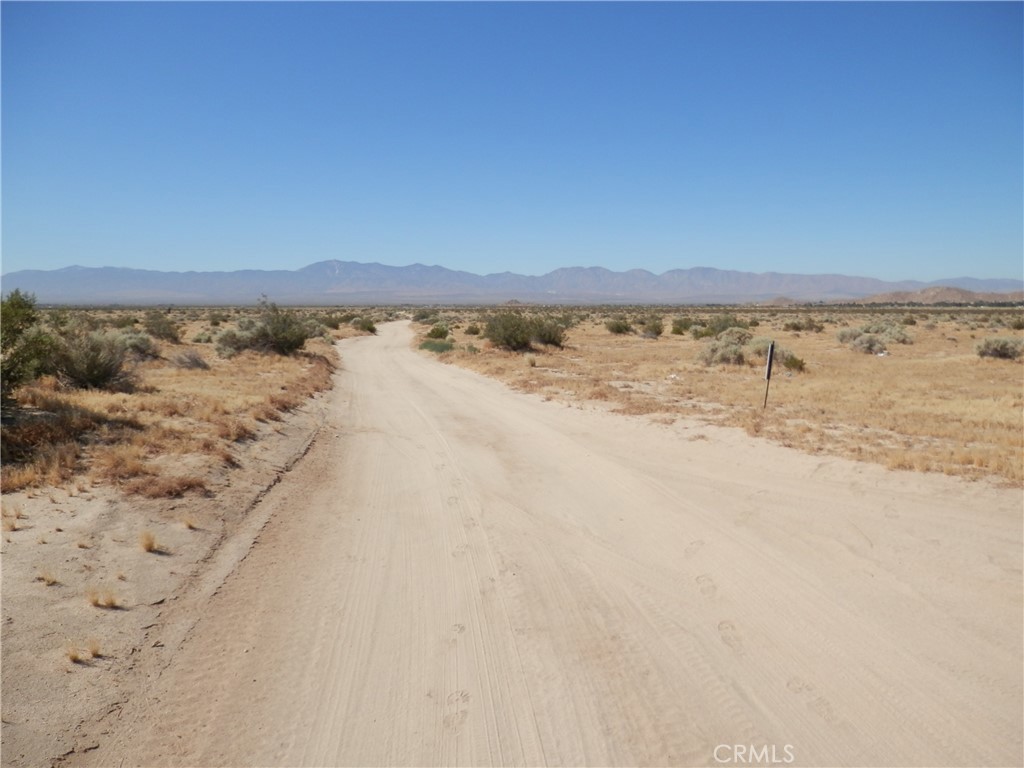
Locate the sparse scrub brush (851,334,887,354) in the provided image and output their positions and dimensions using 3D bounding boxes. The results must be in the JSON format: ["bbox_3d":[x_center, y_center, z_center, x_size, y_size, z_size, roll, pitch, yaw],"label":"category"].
[{"bbox_3d":[12.030,-1.331,24.884,1.062,0.601,0.977,3,7,26],"label":"sparse scrub brush"}]

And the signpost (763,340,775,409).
[{"bbox_3d":[3.716,-0.134,10.672,0.070,0.978,0.200,6,8,11],"label":"signpost"}]

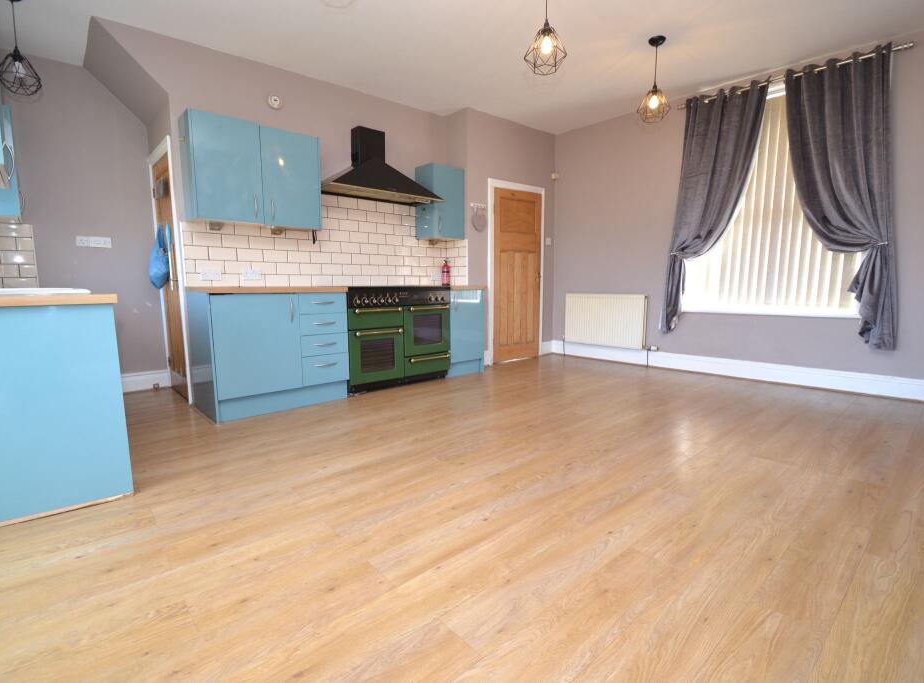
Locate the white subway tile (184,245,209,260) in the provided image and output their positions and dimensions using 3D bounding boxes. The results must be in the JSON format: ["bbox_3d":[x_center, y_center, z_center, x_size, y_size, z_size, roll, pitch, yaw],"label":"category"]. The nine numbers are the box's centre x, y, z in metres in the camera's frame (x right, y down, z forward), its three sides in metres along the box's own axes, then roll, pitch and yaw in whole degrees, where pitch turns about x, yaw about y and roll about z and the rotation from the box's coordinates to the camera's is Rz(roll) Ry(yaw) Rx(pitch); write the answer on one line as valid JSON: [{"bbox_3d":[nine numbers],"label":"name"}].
[{"bbox_3d":[-2.002,-0.667,3.228,0.159,0.101,0.010,-7,10,-42],"label":"white subway tile"}]

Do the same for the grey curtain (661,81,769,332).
[{"bbox_3d":[2.399,-1.202,4.133,0.170,2.300,0.840,-7,10,-42],"label":"grey curtain"}]

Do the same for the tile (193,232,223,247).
[{"bbox_3d":[-1.944,-0.775,3.269,0.198,0.098,0.010,-7,10,-42],"label":"tile"}]

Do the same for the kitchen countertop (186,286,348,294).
[{"bbox_3d":[-1.492,-0.400,3.309,1.005,0.040,0.630,-7,10,-42],"label":"kitchen countertop"}]

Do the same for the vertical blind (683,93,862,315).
[{"bbox_3d":[2.860,-1.269,3.945,0.072,1.909,1.421,-7,10,-42],"label":"vertical blind"}]

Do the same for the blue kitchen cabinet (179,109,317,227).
[{"bbox_3d":[-1.603,-1.258,3.322,0.913,0.737,0.305,-7,10,-42],"label":"blue kitchen cabinet"}]

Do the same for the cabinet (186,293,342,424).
[{"bbox_3d":[-1.492,0.055,3.364,0.986,0.877,0.612,-7,10,-42],"label":"cabinet"}]

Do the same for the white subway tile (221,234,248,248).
[{"bbox_3d":[-1.794,-0.797,3.386,0.195,0.100,0.010,-7,10,-42],"label":"white subway tile"}]

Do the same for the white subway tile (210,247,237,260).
[{"bbox_3d":[-1.865,-0.684,3.334,0.196,0.099,0.010,-7,10,-42],"label":"white subway tile"}]

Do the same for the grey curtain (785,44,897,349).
[{"bbox_3d":[3.043,-1.111,3.441,0.170,2.290,0.860,-7,10,-42],"label":"grey curtain"}]

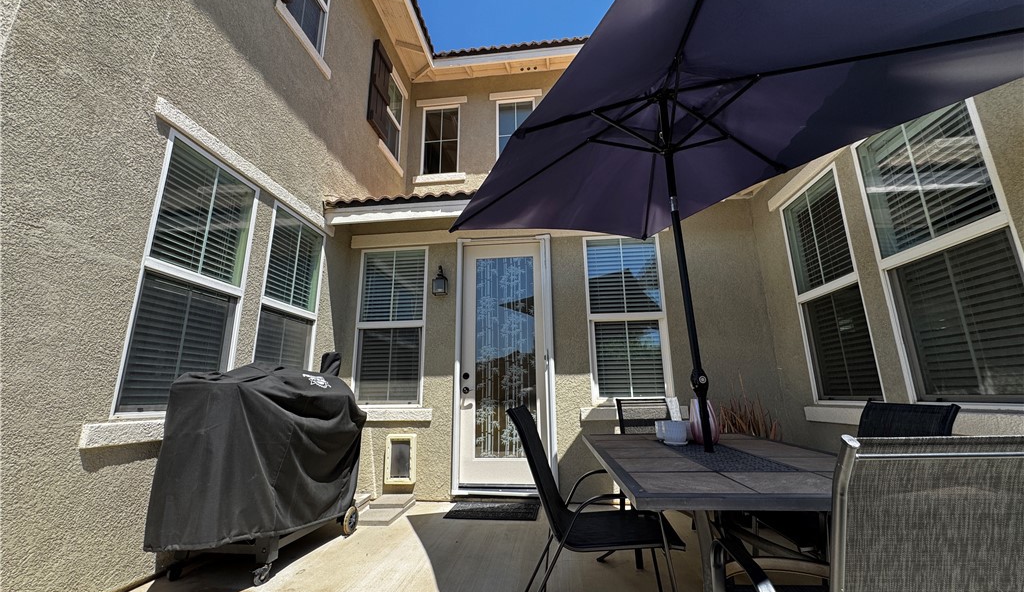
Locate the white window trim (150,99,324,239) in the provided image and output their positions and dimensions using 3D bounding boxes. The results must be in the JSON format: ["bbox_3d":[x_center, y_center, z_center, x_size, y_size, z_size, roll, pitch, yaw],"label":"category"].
[{"bbox_3d":[-1.939,-0.880,3.315,0.045,0.097,1.940,-2,-14,6],"label":"white window trim"}]

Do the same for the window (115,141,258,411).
[{"bbox_3d":[-2.001,-0.104,2.661,0.060,1.680,0.757,-2,-14,6],"label":"window"}]

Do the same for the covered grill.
[{"bbox_3d":[-1.493,0.999,2.626,0.620,1.210,1.050,-5,-14,17],"label":"covered grill"}]

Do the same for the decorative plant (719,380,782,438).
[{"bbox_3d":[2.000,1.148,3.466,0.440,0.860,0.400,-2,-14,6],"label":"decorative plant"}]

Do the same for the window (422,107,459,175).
[{"bbox_3d":[-1.155,-2.546,6.743,0.600,1.200,0.100,-2,-14,6],"label":"window"}]

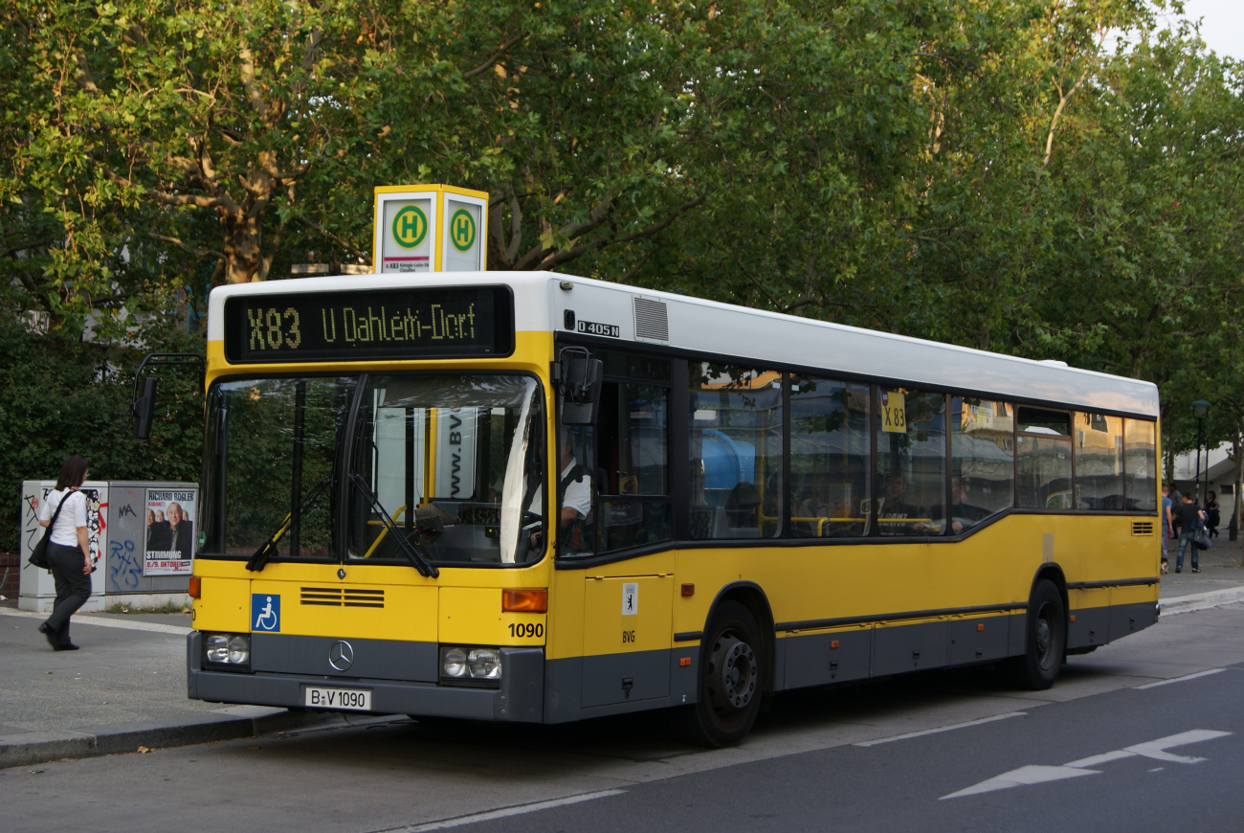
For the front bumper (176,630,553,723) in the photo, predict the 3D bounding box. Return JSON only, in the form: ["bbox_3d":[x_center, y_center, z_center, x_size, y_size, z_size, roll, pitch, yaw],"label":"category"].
[{"bbox_3d":[-1.598,1.553,12.436,2.500,0.420,0.350,-1,-3,32],"label":"front bumper"}]

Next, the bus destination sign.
[{"bbox_3d":[-1.581,-0.538,12.524,2.220,0.430,0.130,-1,-3,32],"label":"bus destination sign"}]

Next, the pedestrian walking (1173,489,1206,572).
[{"bbox_3d":[11.953,2.435,43.714,0.600,1.760,0.450,2,-2,-3],"label":"pedestrian walking"}]

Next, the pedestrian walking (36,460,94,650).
[{"bbox_3d":[-4.745,1.160,17.700,0.500,1.680,0.470,3,-3,-41],"label":"pedestrian walking"}]

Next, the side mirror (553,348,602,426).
[{"bbox_3d":[-0.233,-0.164,11.681,0.300,0.430,0.200,0,-3,21],"label":"side mirror"}]

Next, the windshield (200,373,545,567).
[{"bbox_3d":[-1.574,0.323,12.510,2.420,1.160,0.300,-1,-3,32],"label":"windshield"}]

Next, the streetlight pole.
[{"bbox_3d":[16.660,1.772,60.000,0.560,4.500,0.560,0,-2,32],"label":"streetlight pole"}]

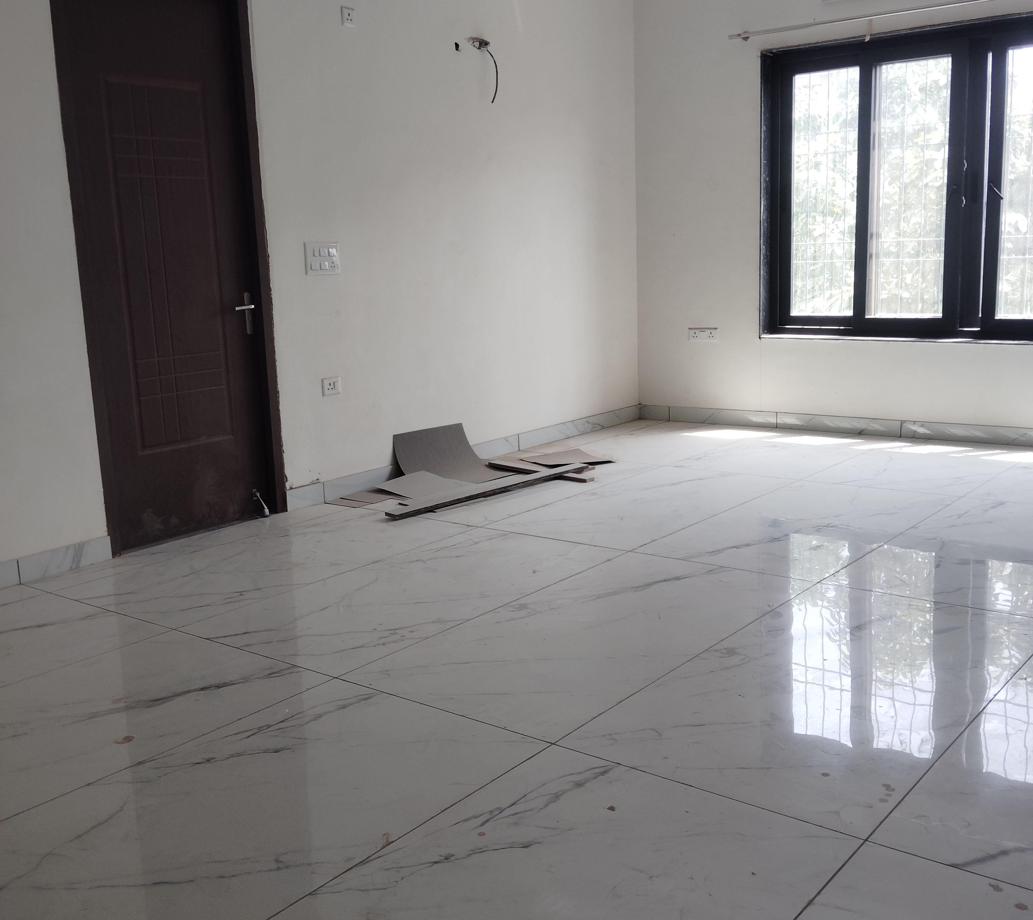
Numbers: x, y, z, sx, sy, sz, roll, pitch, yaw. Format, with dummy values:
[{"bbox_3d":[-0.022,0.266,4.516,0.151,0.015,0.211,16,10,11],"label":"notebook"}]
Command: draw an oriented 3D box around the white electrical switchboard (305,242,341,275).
[{"bbox_3d":[-0.951,-0.989,5.469,0.017,0.160,0.217,6,14,38],"label":"white electrical switchboard"}]

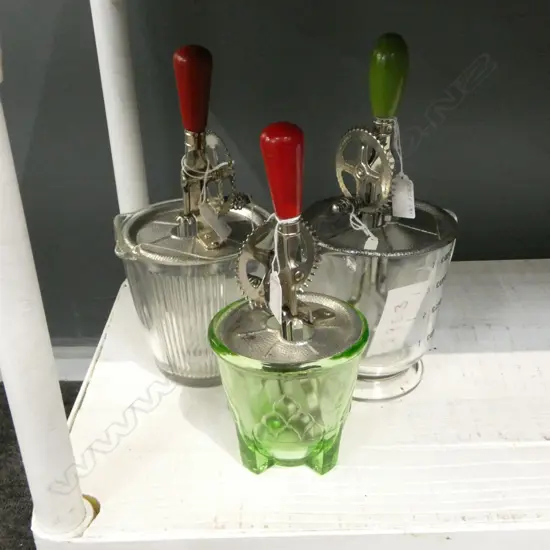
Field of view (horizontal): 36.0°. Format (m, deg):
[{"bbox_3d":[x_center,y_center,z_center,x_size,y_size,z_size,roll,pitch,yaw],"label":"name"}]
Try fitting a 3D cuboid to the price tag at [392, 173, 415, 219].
[{"bbox_3d":[0.107,-0.065,0.704,0.018,0.037,0.001,4,25,19],"label":"price tag"}]

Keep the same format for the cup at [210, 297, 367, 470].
[{"bbox_3d":[0.011,0.088,0.643,0.117,0.117,0.117,-1,25,0],"label":"cup"}]

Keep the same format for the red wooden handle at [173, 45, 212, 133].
[{"bbox_3d":[-0.064,-0.147,0.670,0.030,0.069,0.030,1,28,0],"label":"red wooden handle"}]

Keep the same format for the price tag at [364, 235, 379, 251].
[{"bbox_3d":[0.076,-0.025,0.671,0.009,0.001,0.023,4,30,9],"label":"price tag"}]

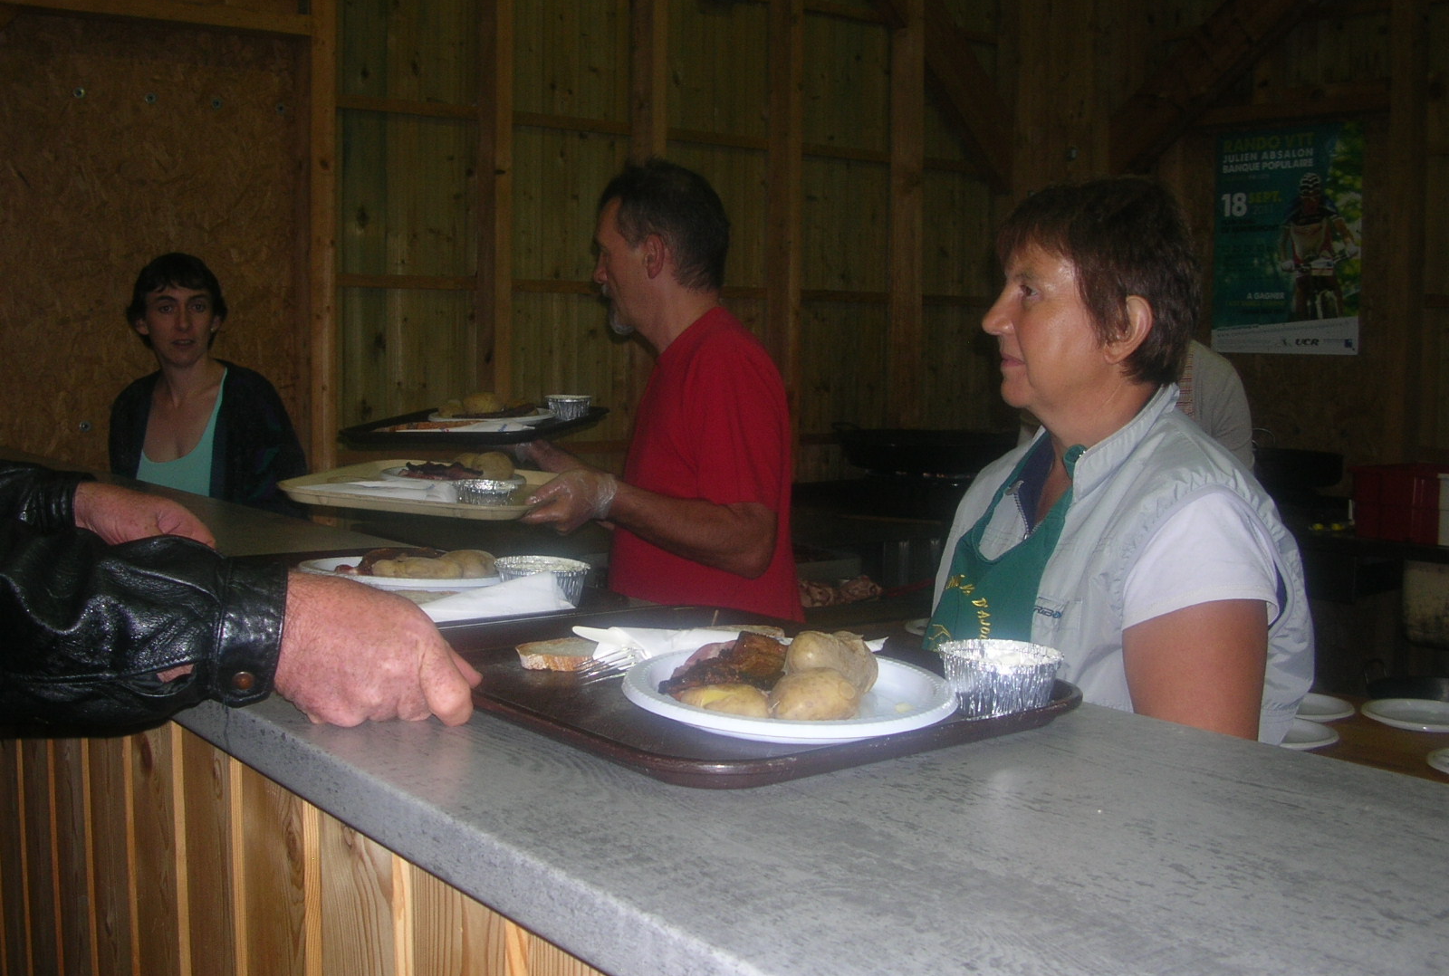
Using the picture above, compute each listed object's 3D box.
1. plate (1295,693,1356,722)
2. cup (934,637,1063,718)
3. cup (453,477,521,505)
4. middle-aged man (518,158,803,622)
[{"bbox_3d":[1.095,0.422,2.970,0.218,0.020,0.218,0,5,0],"label":"plate"},{"bbox_3d":[0.191,0.134,1.066,0.085,0.040,0.085,0,5,0],"label":"cup"},{"bbox_3d":[-0.314,0.018,2.050,0.085,0.040,0.085,0,5,0],"label":"cup"},{"bbox_3d":[-0.111,0.351,2.410,0.480,1.700,0.530,1,5,6],"label":"middle-aged man"}]

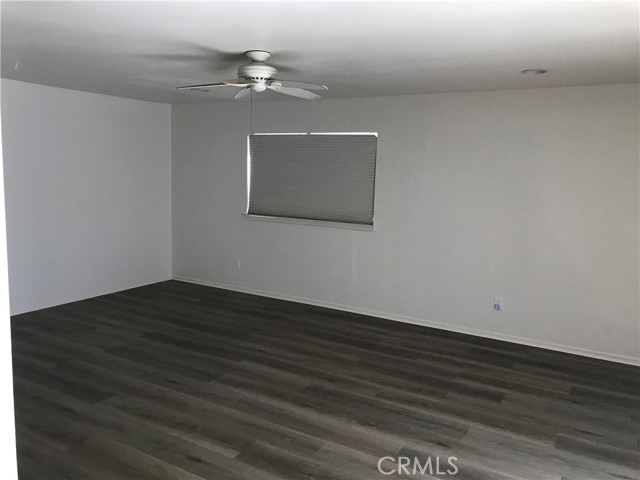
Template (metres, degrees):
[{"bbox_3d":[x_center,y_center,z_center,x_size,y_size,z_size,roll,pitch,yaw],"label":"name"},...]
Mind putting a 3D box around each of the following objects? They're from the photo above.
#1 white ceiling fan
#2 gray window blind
[{"bbox_3d":[-0.430,-1.201,3.720,1.100,0.285,1.130,6,9,29],"label":"white ceiling fan"},{"bbox_3d":[-0.159,-0.722,6.103,1.810,1.070,0.120,6,9,29],"label":"gray window blind"}]

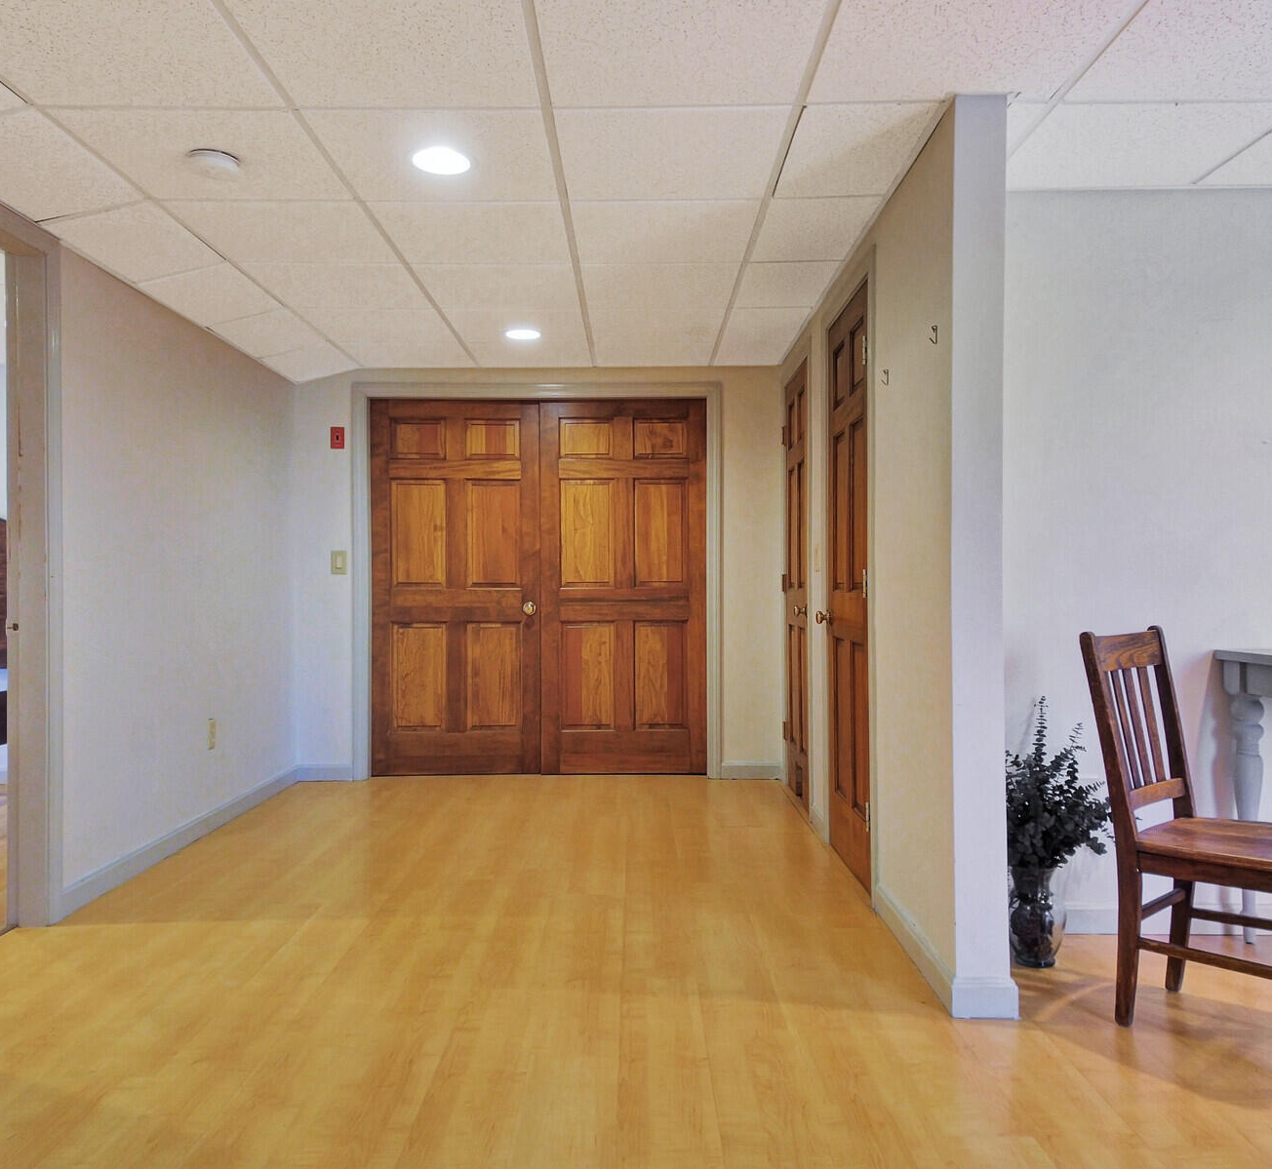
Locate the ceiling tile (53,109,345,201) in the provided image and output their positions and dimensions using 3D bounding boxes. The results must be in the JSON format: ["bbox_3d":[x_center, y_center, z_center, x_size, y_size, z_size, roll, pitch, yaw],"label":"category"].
[{"bbox_3d":[-1.166,-1.181,2.737,0.608,0.020,0.561,0,0,0],"label":"ceiling tile"}]

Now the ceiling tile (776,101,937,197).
[{"bbox_3d":[0.593,-1.186,2.737,0.347,0.020,0.561,0,0,0],"label":"ceiling tile"}]

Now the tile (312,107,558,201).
[{"bbox_3d":[-0.534,-1.178,2.719,0.613,0.020,0.578,0,0,0],"label":"tile"}]

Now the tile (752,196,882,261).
[{"bbox_3d":[0.587,-1.179,3.300,0.347,0.020,0.578,0,0,0],"label":"tile"}]

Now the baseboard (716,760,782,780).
[{"bbox_3d":[0.617,0.993,5.264,0.321,0.100,0.018,0,0,0],"label":"baseboard"}]

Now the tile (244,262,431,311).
[{"bbox_3d":[-1.159,-1.173,3.882,0.613,0.020,0.578,0,0,0],"label":"tile"}]

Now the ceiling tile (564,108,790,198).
[{"bbox_3d":[0.094,-1.185,2.737,0.608,0.020,0.561,0,0,0],"label":"ceiling tile"}]

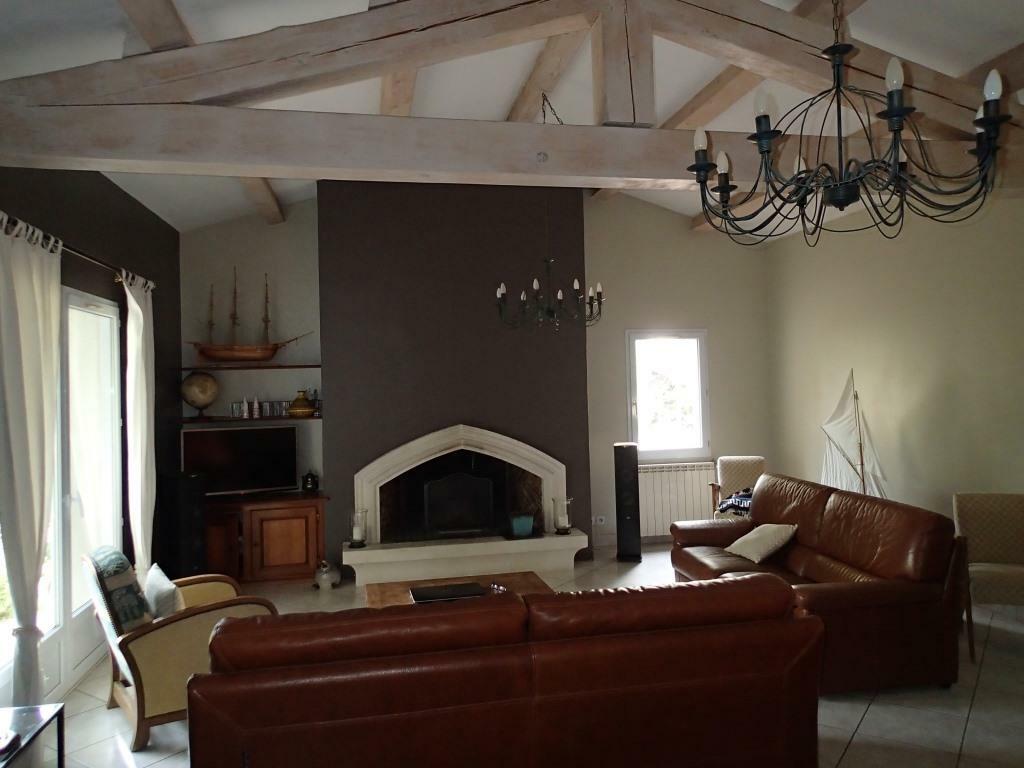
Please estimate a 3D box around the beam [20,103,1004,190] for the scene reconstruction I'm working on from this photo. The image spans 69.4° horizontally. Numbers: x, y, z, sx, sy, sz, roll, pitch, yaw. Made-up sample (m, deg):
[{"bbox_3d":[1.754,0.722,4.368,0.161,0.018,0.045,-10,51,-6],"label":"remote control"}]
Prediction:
[{"bbox_3d":[0.528,-1.085,3.582,5.600,0.235,0.215,-1,1,-11],"label":"beam"}]

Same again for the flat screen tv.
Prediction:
[{"bbox_3d":[-2.272,0.647,6.211,0.909,0.559,0.080,-1,0,-28],"label":"flat screen tv"}]

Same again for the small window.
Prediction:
[{"bbox_3d":[1.533,0.109,7.207,0.855,1.270,0.100,-1,0,-10],"label":"small window"}]

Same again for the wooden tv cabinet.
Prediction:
[{"bbox_3d":[-2.126,1.292,6.249,1.155,0.665,0.530,-1,0,-10],"label":"wooden tv cabinet"}]

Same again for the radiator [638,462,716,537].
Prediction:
[{"bbox_3d":[1.560,1.106,7.143,0.795,0.675,0.110,-1,0,-10],"label":"radiator"}]

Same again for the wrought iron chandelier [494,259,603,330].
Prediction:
[{"bbox_3d":[0.256,-0.632,5.050,0.740,0.470,0.740,-1,1,-11],"label":"wrought iron chandelier"}]

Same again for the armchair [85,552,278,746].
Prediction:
[{"bbox_3d":[-1.650,1.189,3.646,0.790,0.860,0.610,-2,1,-38],"label":"armchair"}]

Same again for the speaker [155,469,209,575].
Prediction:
[{"bbox_3d":[-2.233,1.113,5.051,0.300,1.010,0.205,-1,1,23],"label":"speaker"}]

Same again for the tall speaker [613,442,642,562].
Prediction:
[{"bbox_3d":[1.038,1.049,6.631,0.195,1.020,0.340,-1,0,3],"label":"tall speaker"}]

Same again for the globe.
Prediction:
[{"bbox_3d":[-2.669,0.099,6.305,0.300,0.375,0.290,-1,1,-11],"label":"globe"}]

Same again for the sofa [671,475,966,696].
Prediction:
[{"bbox_3d":[1.698,1.121,4.629,0.890,0.840,1.920,-1,1,-9],"label":"sofa"}]

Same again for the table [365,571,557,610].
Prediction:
[{"bbox_3d":[-0.291,1.386,4.169,1.020,0.400,0.720,-1,1,-11],"label":"table"}]

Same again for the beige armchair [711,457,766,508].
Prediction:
[{"bbox_3d":[2.029,1.119,6.551,0.590,0.850,0.700,-1,0,14],"label":"beige armchair"}]

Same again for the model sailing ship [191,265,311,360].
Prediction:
[{"bbox_3d":[-2.246,-0.594,6.340,1.060,0.840,0.160,-1,0,-10],"label":"model sailing ship"}]

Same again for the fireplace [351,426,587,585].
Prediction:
[{"bbox_3d":[-0.389,0.971,6.199,1.995,1.235,0.420,-1,0,-10],"label":"fireplace"}]

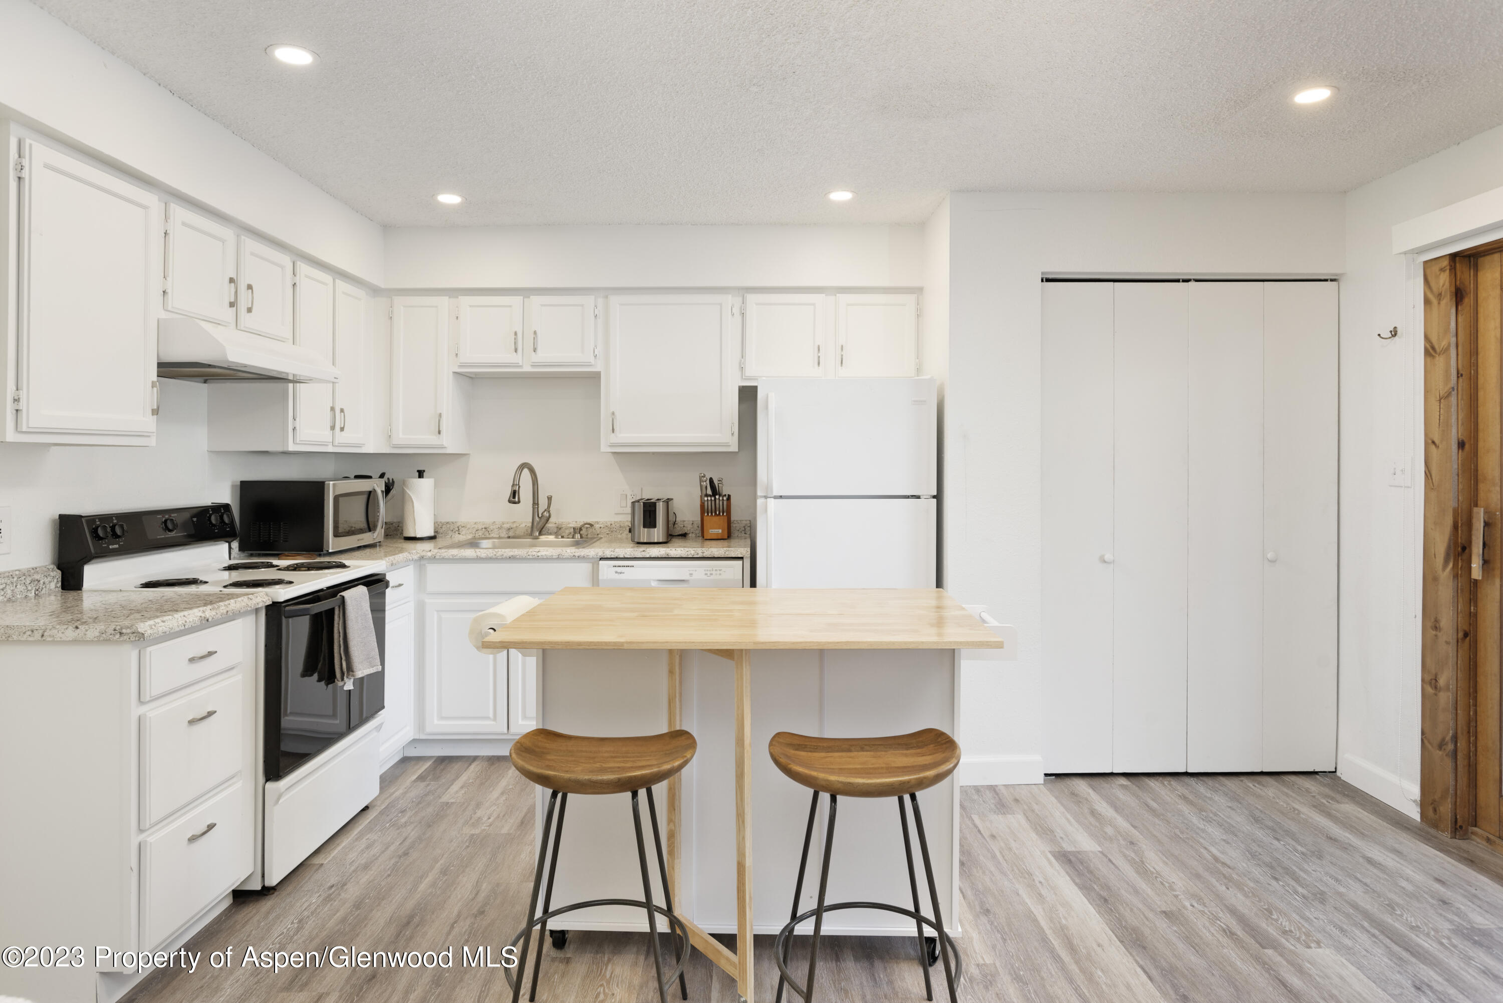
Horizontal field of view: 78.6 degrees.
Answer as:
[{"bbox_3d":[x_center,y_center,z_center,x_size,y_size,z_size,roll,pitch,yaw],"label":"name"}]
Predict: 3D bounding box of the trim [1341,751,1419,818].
[{"bbox_3d":[2.412,1.081,3.520,0.018,0.115,0.460,0,1,0],"label":"trim"}]

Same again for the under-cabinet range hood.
[{"bbox_3d":[-1.770,-0.486,3.020,0.500,0.140,0.760,0,1,0],"label":"under-cabinet range hood"}]

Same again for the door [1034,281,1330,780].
[{"bbox_3d":[1.790,0.106,3.775,1.200,2.015,0.040,0,1,0],"label":"door"}]

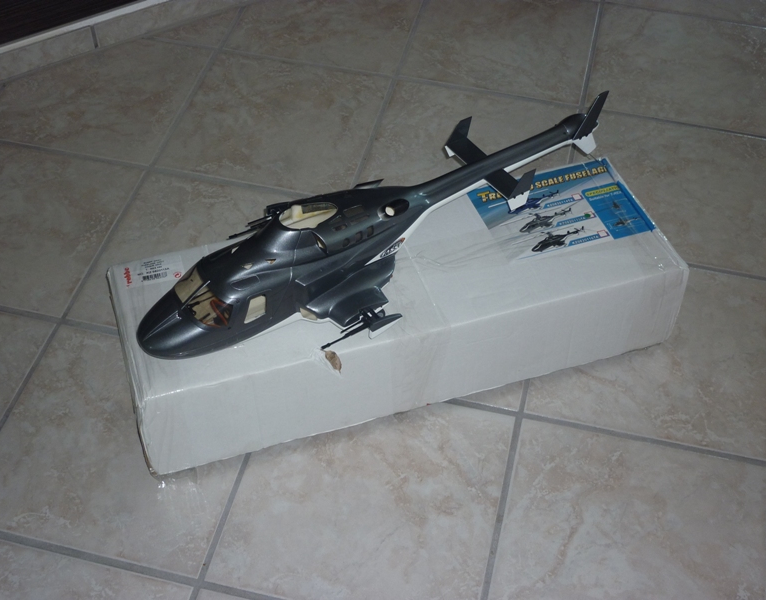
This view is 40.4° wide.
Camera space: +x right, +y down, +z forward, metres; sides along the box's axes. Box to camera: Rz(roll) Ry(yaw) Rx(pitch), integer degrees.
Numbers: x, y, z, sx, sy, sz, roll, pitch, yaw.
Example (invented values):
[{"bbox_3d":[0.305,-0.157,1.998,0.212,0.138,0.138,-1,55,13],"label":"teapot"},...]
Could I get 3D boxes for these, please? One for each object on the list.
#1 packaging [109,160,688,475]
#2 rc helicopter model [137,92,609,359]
[{"bbox_3d":[0.022,0.007,1.429,0.730,0.156,0.234,-13,51,-12],"label":"packaging"},{"bbox_3d":[0.009,-0.105,1.327,0.704,0.144,0.238,-26,55,-21],"label":"rc helicopter model"}]

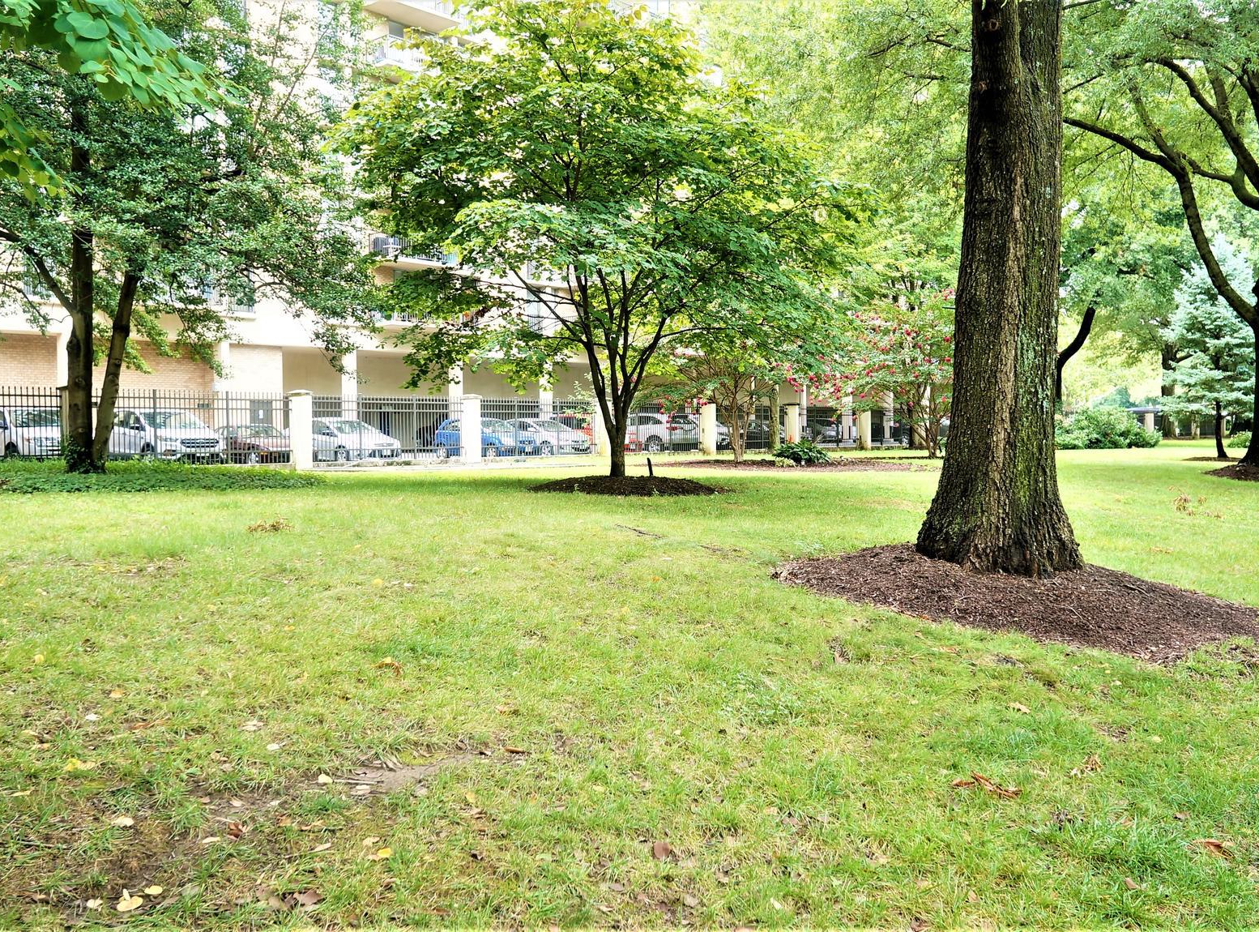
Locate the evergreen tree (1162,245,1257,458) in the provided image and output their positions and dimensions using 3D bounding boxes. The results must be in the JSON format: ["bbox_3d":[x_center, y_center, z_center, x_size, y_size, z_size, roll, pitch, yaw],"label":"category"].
[{"bbox_3d":[22.052,-4.266,39.500,4.100,7.900,4.100,1,3,29],"label":"evergreen tree"}]

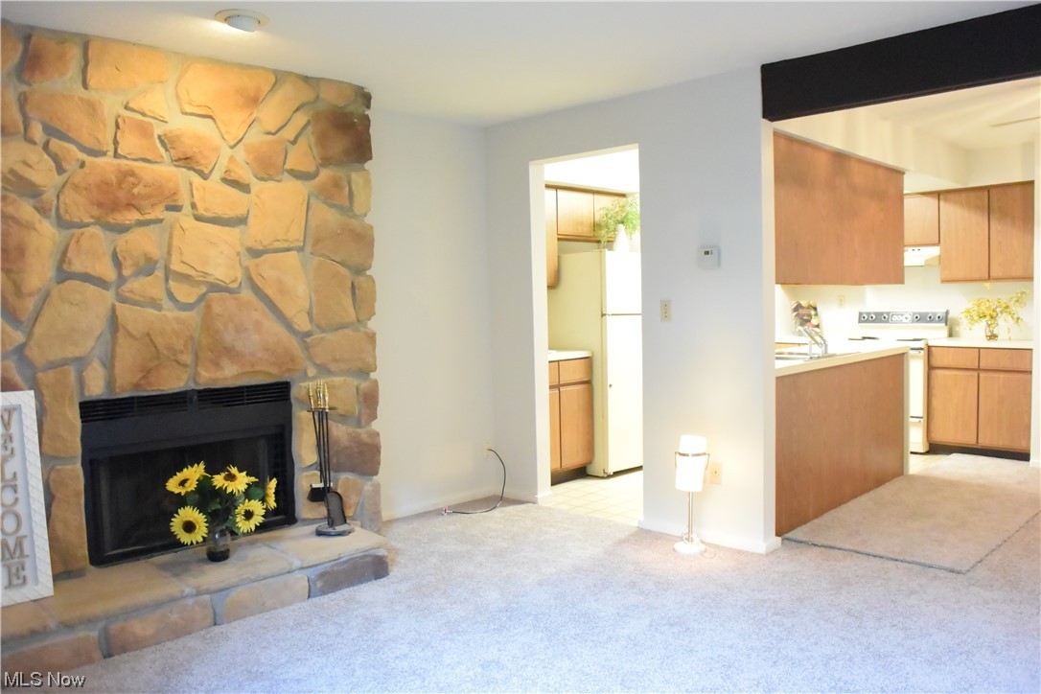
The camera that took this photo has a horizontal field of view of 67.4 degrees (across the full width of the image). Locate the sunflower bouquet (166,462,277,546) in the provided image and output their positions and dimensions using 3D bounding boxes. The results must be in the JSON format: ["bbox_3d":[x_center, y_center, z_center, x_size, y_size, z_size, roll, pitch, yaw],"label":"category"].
[{"bbox_3d":[-1.364,0.724,3.577,0.460,0.385,0.380,-3,4,-31],"label":"sunflower bouquet"}]

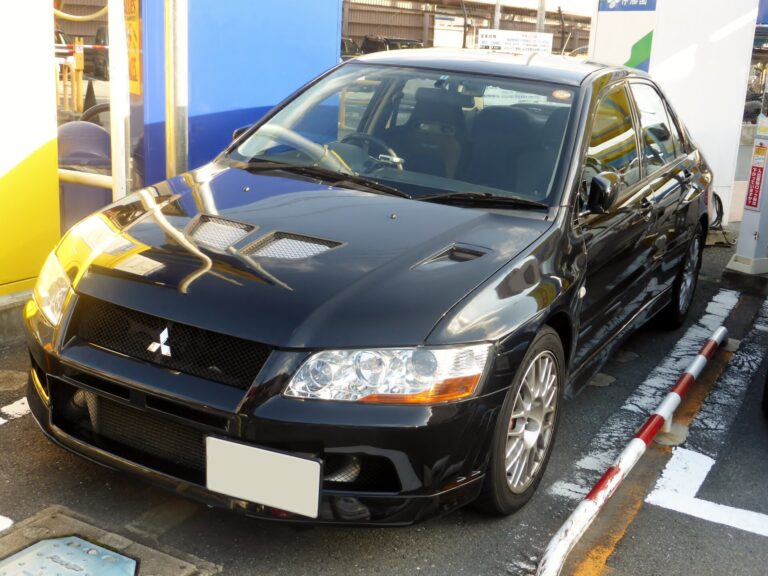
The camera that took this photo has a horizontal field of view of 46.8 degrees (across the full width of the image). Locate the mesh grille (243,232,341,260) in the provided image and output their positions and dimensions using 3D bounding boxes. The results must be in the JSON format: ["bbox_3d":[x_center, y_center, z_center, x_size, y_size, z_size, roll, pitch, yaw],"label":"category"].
[{"bbox_3d":[-0.283,-0.108,2.716,0.270,0.050,0.210,13,29,27],"label":"mesh grille"}]

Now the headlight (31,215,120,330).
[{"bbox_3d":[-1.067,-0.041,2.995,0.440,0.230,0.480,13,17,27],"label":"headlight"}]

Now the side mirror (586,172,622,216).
[{"bbox_3d":[0.802,-0.351,3.210,0.160,0.160,0.160,13,17,27],"label":"side mirror"}]

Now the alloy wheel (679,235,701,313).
[{"bbox_3d":[1.674,-0.089,5.123,0.190,0.470,0.470,13,17,27],"label":"alloy wheel"}]

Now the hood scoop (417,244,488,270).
[{"bbox_3d":[0.202,-0.068,2.607,0.150,0.050,0.220,13,29,27],"label":"hood scoop"}]

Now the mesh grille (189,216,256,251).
[{"bbox_3d":[-0.553,-0.168,2.856,0.260,0.050,0.220,13,29,27],"label":"mesh grille"}]

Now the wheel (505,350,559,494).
[{"bbox_3d":[0.399,0.414,2.884,0.190,0.470,0.470,13,17,27],"label":"wheel"}]

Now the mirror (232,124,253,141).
[{"bbox_3d":[-0.642,-0.679,3.982,0.160,0.150,0.150,13,17,27],"label":"mirror"}]

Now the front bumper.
[{"bbox_3d":[-0.565,0.301,2.693,1.740,0.480,0.570,13,17,27],"label":"front bumper"}]

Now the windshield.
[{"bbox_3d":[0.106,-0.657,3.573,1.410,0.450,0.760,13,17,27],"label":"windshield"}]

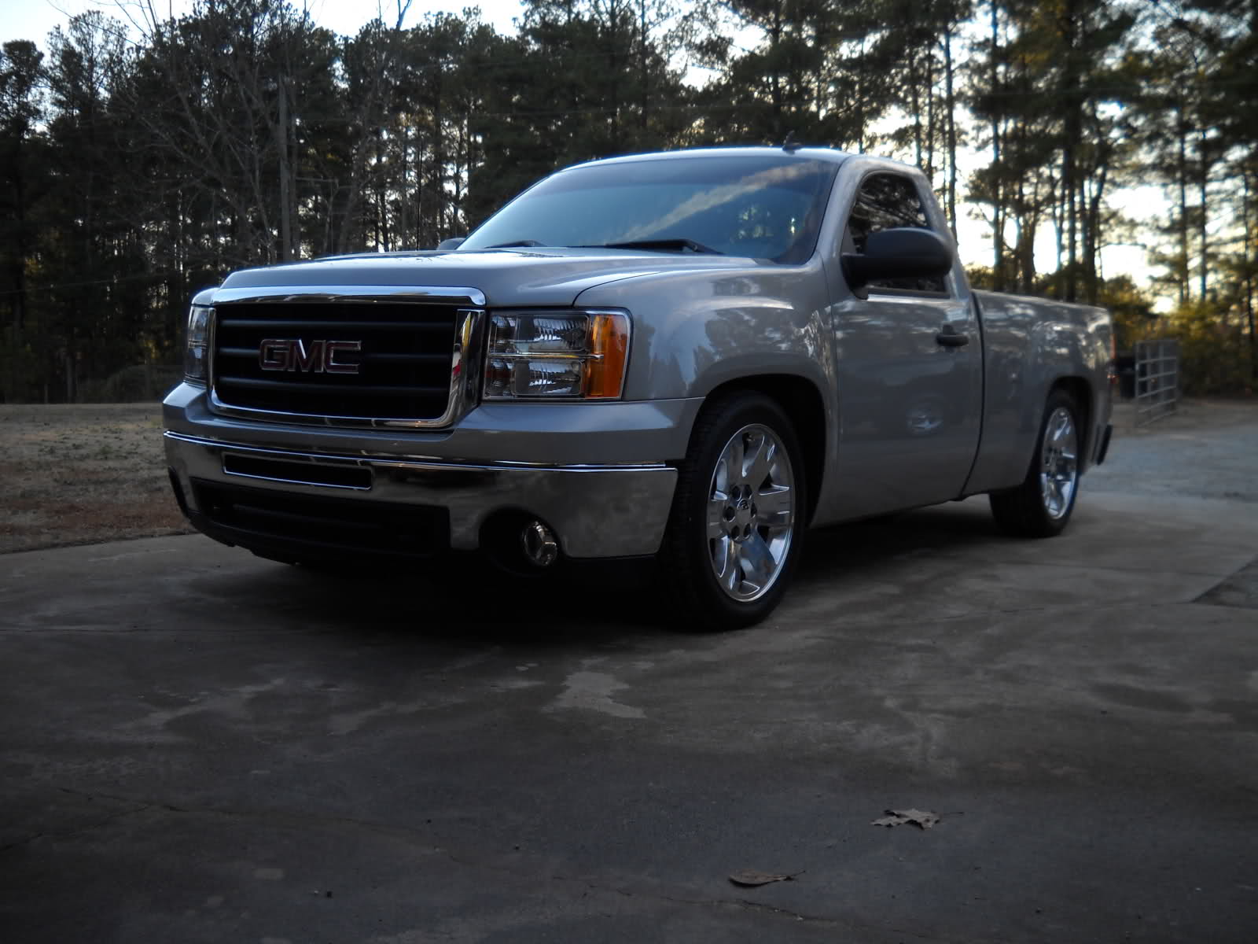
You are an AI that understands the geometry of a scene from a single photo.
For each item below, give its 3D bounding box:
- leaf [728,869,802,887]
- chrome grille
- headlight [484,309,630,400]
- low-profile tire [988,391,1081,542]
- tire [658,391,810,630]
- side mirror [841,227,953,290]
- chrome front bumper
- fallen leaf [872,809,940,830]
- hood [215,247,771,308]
[{"bbox_3d":[0.219,0.655,2.226,0.122,0.020,0.060,0,5,-9],"label":"leaf"},{"bbox_3d":[-0.909,-0.334,4.059,1.130,0.340,0.160,4,6,35],"label":"chrome grille"},{"bbox_3d":[-0.205,-0.316,3.774,0.360,0.247,0.240,4,6,35],"label":"headlight"},{"bbox_3d":[2.007,-0.051,6.820,0.265,0.748,0.748,4,6,35],"label":"low-profile tire"},{"bbox_3d":[0.286,0.118,4.340,0.265,0.748,0.748,4,6,35],"label":"tire"},{"bbox_3d":[0.926,-0.733,4.739,0.290,0.217,0.240,4,6,35],"label":"side mirror"},{"bbox_3d":[-0.837,0.049,4.205,2.000,0.285,0.500,4,6,35],"label":"chrome front bumper"},{"bbox_3d":[0.507,0.636,2.528,0.130,0.022,0.090,1,5,0],"label":"fallen leaf"},{"bbox_3d":[-0.551,-0.646,4.539,1.620,0.257,1.310,4,6,35],"label":"hood"}]

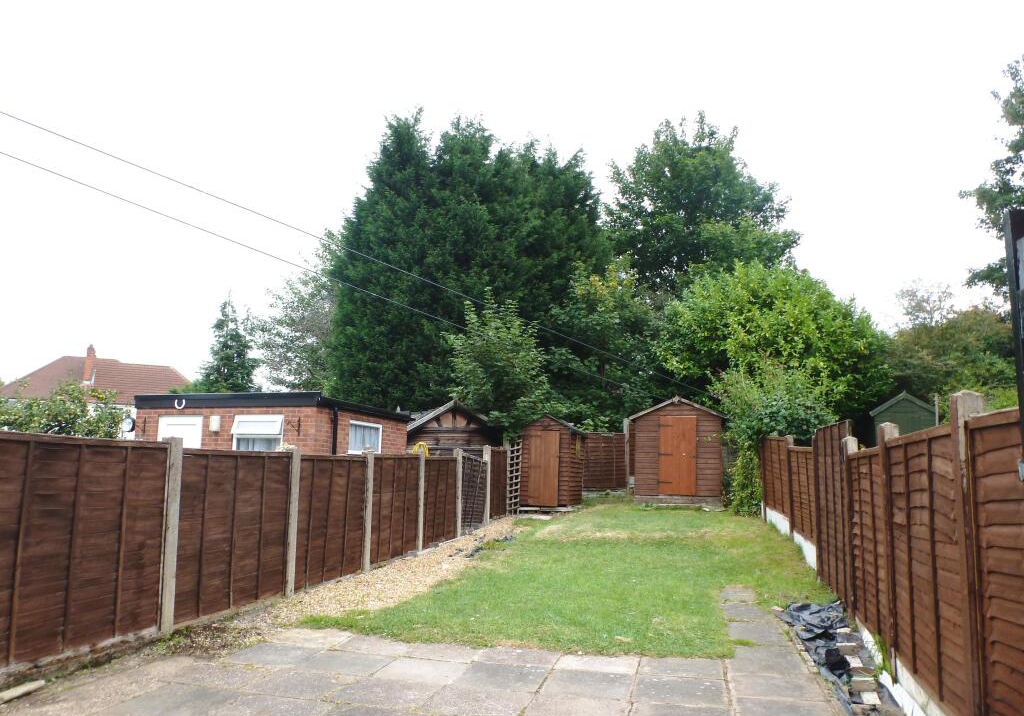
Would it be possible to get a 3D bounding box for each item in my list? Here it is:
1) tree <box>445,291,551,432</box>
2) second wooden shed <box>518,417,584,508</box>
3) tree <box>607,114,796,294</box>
[{"bbox_3d":[-0.444,0.990,19.827,3.000,5.862,2.900,1,-7,0],"label":"tree"},{"bbox_3d":[1.025,2.570,17.818,1.320,2.212,1.950,-1,-7,14],"label":"second wooden shed"},{"bbox_3d":[7.121,-2.706,26.228,7.800,13.200,7.500,-1,-7,15],"label":"tree"}]

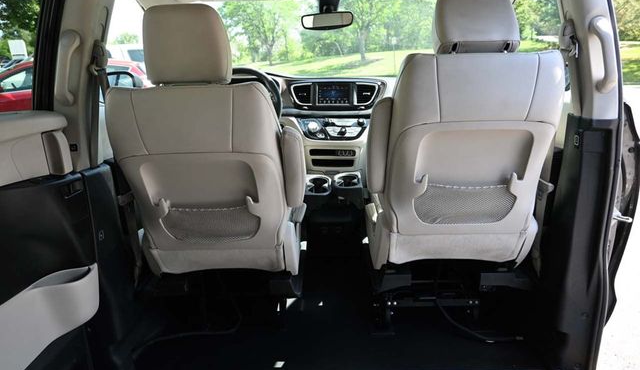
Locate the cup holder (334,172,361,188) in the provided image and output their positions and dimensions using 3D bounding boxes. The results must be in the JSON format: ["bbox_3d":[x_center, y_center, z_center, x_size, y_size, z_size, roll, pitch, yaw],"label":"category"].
[{"bbox_3d":[0.120,-0.011,1.860,0.110,0.080,0.120,0,15,1],"label":"cup holder"}]

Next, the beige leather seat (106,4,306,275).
[{"bbox_3d":[-0.335,-0.161,1.621,0.580,0.890,0.770,0,15,1],"label":"beige leather seat"}]

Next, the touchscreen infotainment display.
[{"bbox_3d":[0.067,-0.457,2.130,0.172,0.115,0.025,0,-7,1],"label":"touchscreen infotainment display"}]

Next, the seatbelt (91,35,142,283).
[{"bbox_3d":[-0.655,-0.026,1.439,0.110,0.860,0.200,0,15,1],"label":"seatbelt"}]

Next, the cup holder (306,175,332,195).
[{"bbox_3d":[-0.002,0.006,1.800,0.110,0.080,0.120,0,15,1],"label":"cup holder"}]

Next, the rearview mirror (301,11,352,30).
[{"bbox_3d":[0.030,-0.764,1.980,0.250,0.080,0.050,4,15,15],"label":"rearview mirror"}]

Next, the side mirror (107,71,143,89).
[{"bbox_3d":[-1.015,-0.498,2.180,0.250,0.180,0.130,-1,15,-5],"label":"side mirror"}]

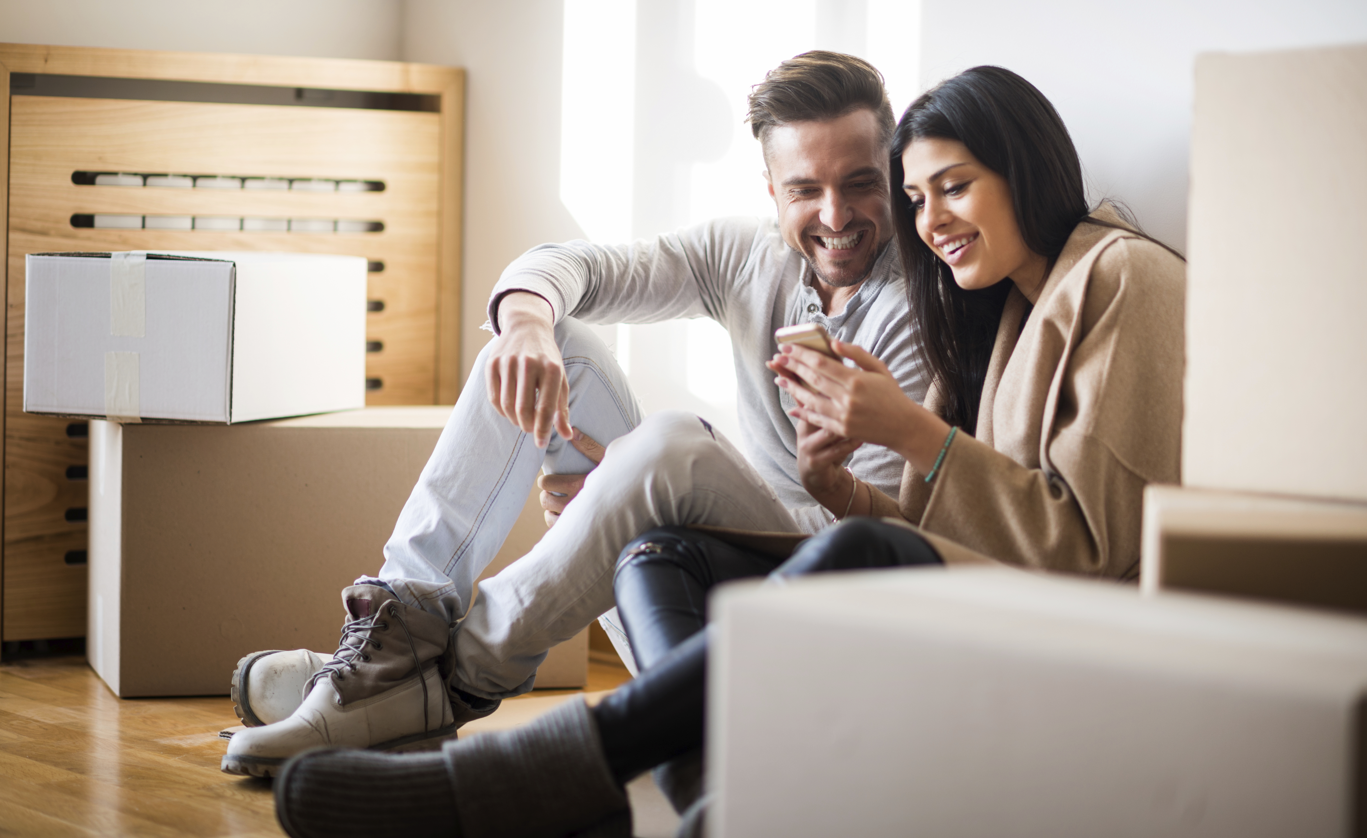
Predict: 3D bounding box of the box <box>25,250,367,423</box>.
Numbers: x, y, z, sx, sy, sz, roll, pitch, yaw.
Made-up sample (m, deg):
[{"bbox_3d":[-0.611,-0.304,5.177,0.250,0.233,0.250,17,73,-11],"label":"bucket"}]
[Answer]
[{"bbox_3d":[-0.635,-0.112,4.253,0.295,0.202,0.386,3,4,20],"label":"box"}]

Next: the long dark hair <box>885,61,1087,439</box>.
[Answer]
[{"bbox_3d":[0.322,-0.177,3.385,0.225,0.380,0.195,-2,6,-45],"label":"long dark hair"}]

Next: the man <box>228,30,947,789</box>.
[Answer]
[{"bbox_3d":[-0.063,-0.019,3.704,0.887,0.800,0.580,-2,6,-45],"label":"man"}]

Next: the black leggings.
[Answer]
[{"bbox_3d":[0.142,0.242,3.295,0.540,0.330,0.370,-1,5,-33],"label":"black leggings"}]

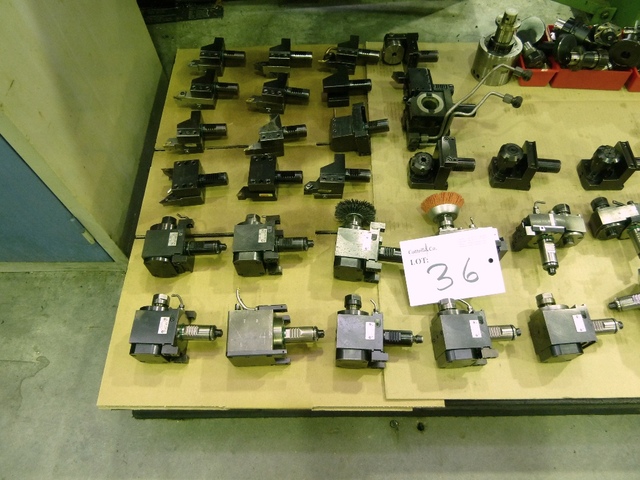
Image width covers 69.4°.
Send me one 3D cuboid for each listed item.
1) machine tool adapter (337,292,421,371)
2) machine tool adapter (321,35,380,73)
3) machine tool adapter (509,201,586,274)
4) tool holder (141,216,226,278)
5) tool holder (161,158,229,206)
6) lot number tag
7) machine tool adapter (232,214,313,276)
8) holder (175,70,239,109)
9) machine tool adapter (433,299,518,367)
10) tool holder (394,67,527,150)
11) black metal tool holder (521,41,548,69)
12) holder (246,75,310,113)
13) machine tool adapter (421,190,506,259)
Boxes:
[{"bbox_3d":[0.110,0.168,0.858,0.158,0.090,0.127,1,61,2],"label":"machine tool adapter"},{"bbox_3d":[0.086,-0.519,1.300,0.170,0.060,0.089,-1,60,1],"label":"machine tool adapter"},{"bbox_3d":[0.501,0.001,1.003,0.138,0.080,0.167,3,59,4],"label":"machine tool adapter"},{"bbox_3d":[-0.278,0.006,0.990,0.161,0.085,0.116,-2,60,0],"label":"tool holder"},{"bbox_3d":[-0.306,-0.139,1.126,0.169,0.062,0.089,-4,59,-1],"label":"tool holder"},{"bbox_3d":[0.264,0.054,0.917,0.190,0.003,0.130,-9,94,4],"label":"lot number tag"},{"bbox_3d":[-0.097,0.006,1.024,0.169,0.075,0.128,-1,59,2],"label":"machine tool adapter"},{"bbox_3d":[-0.286,-0.390,1.186,0.159,0.061,0.090,5,62,4],"label":"holder"},{"bbox_3d":[0.310,0.177,0.907,0.167,0.075,0.124,-2,59,1],"label":"machine tool adapter"},{"bbox_3d":[0.345,-0.313,1.109,0.322,0.105,0.186,1,61,2],"label":"tool holder"},{"bbox_3d":[0.579,-0.497,1.245,0.046,0.046,0.082,-36,93,-18],"label":"black metal tool holder"},{"bbox_3d":[-0.103,-0.375,1.175,0.158,0.061,0.090,6,62,4],"label":"holder"},{"bbox_3d":[0.319,-0.001,1.005,0.184,0.090,0.207,2,59,3],"label":"machine tool adapter"}]

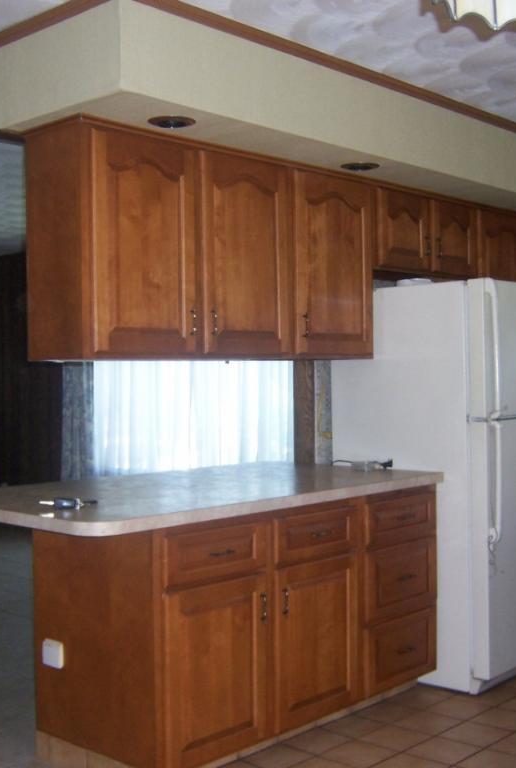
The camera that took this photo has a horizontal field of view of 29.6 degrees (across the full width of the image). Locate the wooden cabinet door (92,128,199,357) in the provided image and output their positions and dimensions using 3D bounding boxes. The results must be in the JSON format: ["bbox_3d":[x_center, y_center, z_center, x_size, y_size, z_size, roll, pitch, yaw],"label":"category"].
[{"bbox_3d":[-0.398,-0.484,3.449,0.025,0.751,0.472,0,1,44],"label":"wooden cabinet door"}]

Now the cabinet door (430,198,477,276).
[{"bbox_3d":[0.967,-0.720,4.883,0.025,0.350,0.406,0,1,44],"label":"cabinet door"}]

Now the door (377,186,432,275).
[{"bbox_3d":[0.674,-0.713,4.575,0.025,0.350,0.421,0,1,44],"label":"door"}]

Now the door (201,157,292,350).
[{"bbox_3d":[-0.046,-0.493,3.818,0.025,0.751,0.507,0,1,44],"label":"door"}]

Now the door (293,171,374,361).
[{"bbox_3d":[0.325,-0.503,4.207,0.025,0.751,0.521,0,1,44],"label":"door"}]

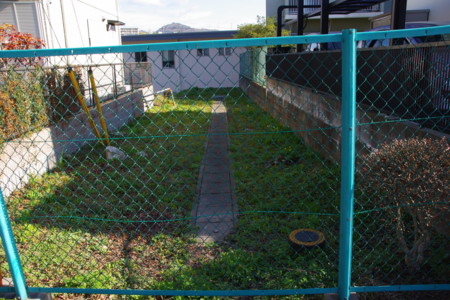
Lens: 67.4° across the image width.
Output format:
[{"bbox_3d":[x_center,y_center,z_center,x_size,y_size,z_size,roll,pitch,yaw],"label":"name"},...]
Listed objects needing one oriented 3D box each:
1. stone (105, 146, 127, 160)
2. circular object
[{"bbox_3d":[-1.634,0.052,5.050,0.300,0.180,0.210,-7,16,-18],"label":"stone"},{"bbox_3d":[0.637,0.705,2.608,0.275,0.065,0.275,-2,15,0],"label":"circular object"}]

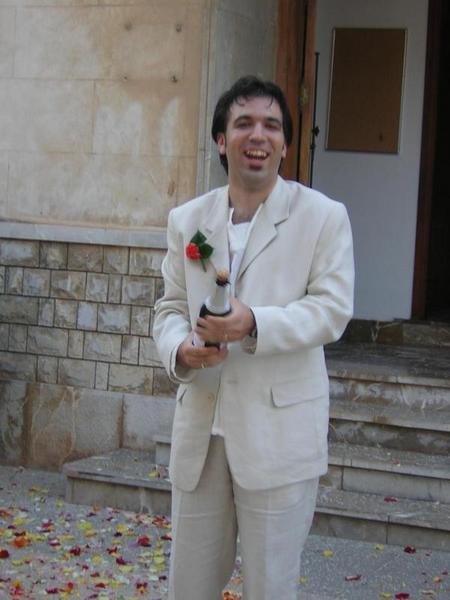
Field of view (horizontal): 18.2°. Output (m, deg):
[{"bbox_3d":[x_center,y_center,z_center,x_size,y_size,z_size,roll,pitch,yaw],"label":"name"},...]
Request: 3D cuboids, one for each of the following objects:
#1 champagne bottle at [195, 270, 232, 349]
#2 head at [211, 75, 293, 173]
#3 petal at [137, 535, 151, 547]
[{"bbox_3d":[-0.022,0.039,3.340,0.085,0.305,0.085,11,35,0],"label":"champagne bottle"},{"bbox_3d":[0.067,-0.440,3.530,0.200,0.245,0.235,2,-3,-10],"label":"head"},{"bbox_3d":[-0.335,0.991,5.787,0.052,0.030,0.050,2,5,0],"label":"petal"}]

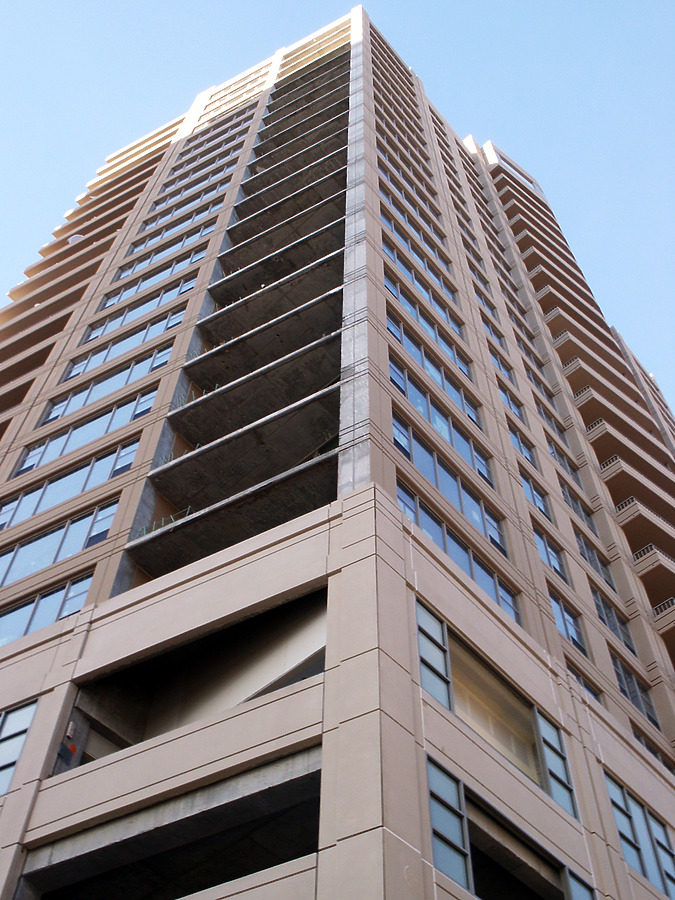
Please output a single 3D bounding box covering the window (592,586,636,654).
[{"bbox_3d":[8.380,5.221,31.816,0.200,1.900,2.420,-36,-66,21],"label":"window"}]

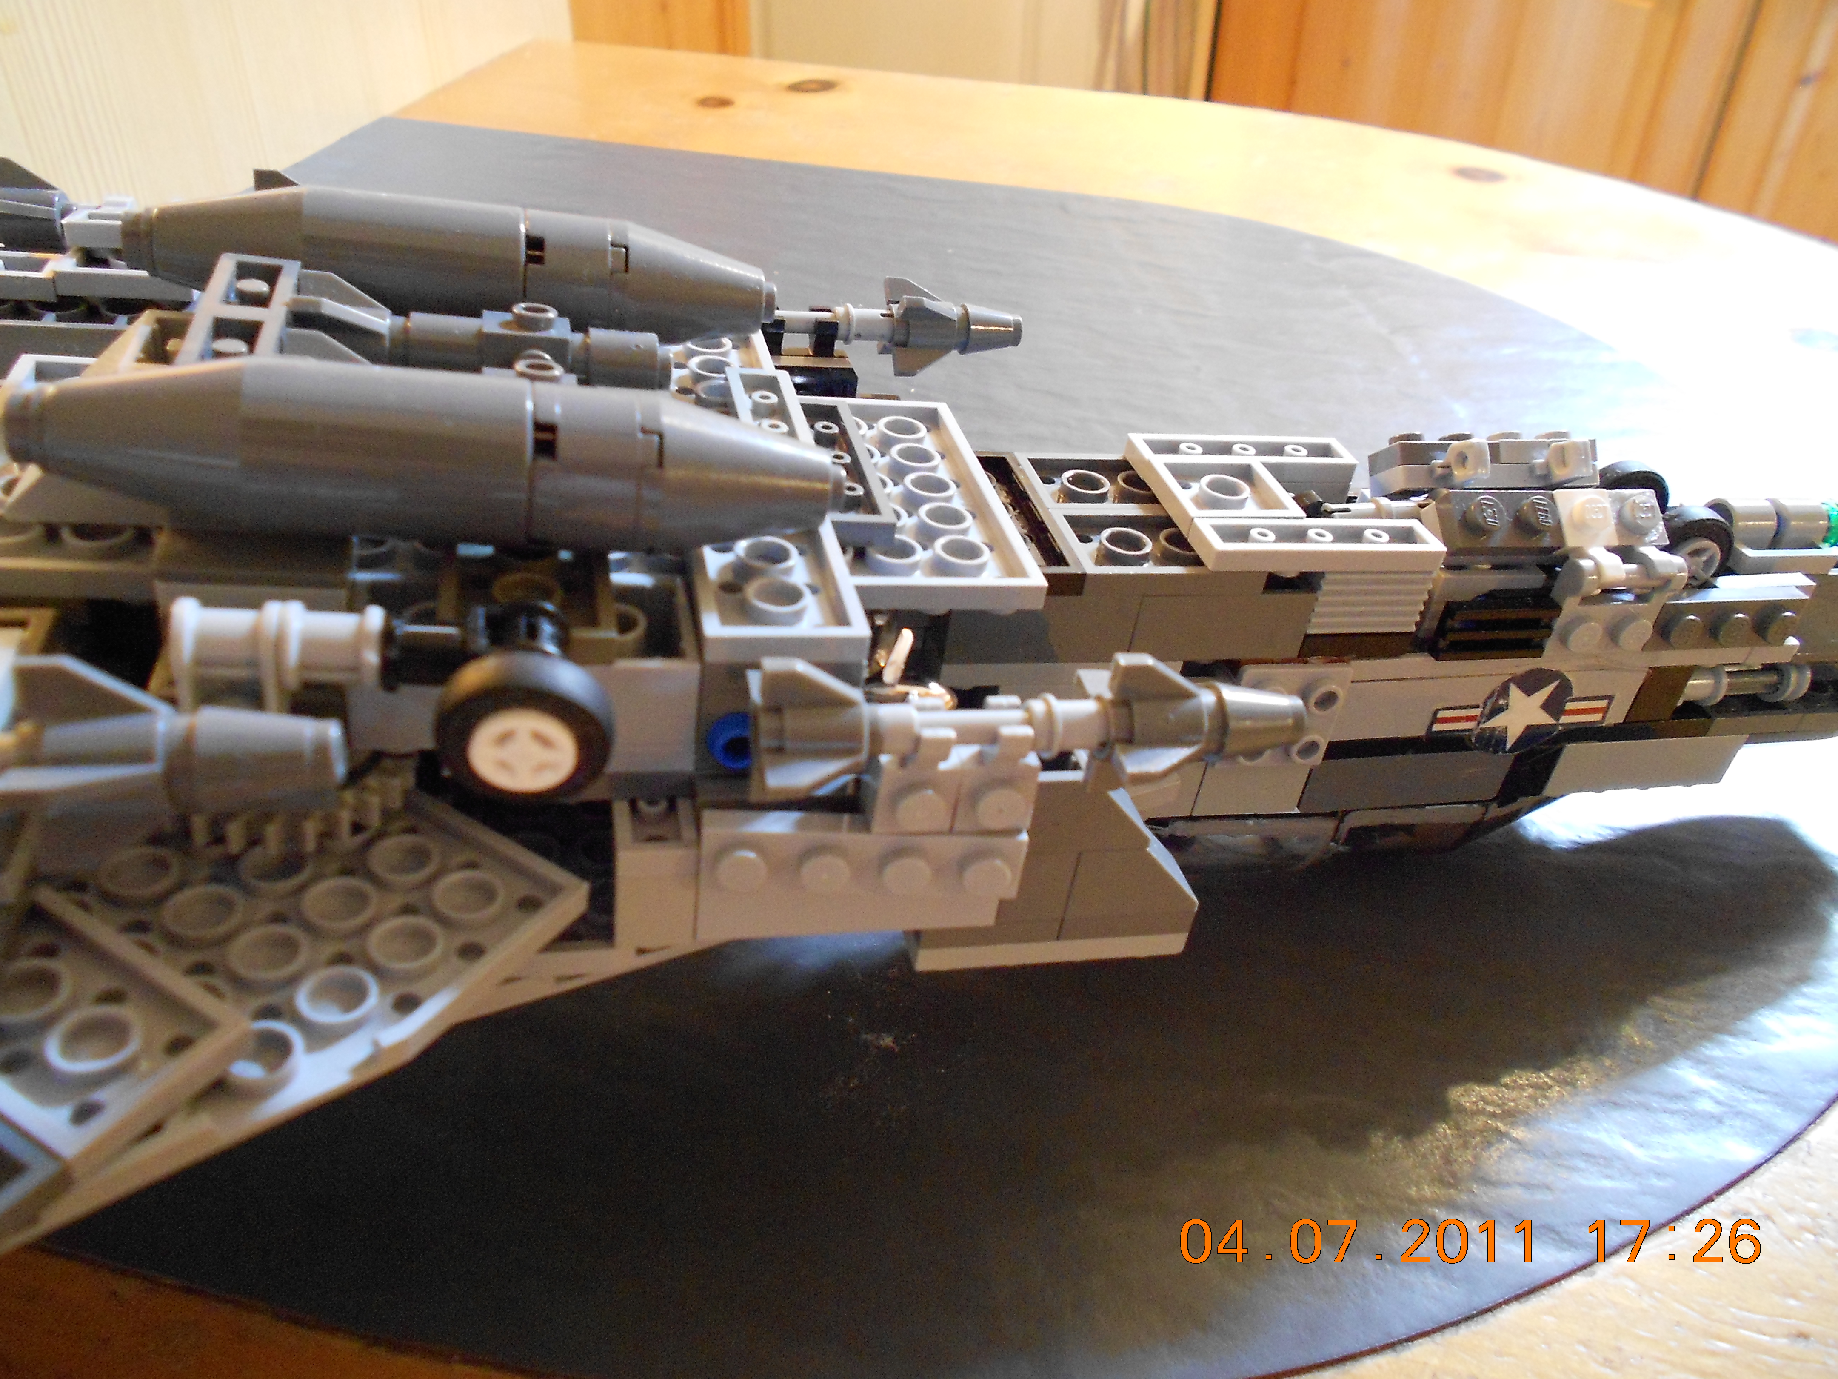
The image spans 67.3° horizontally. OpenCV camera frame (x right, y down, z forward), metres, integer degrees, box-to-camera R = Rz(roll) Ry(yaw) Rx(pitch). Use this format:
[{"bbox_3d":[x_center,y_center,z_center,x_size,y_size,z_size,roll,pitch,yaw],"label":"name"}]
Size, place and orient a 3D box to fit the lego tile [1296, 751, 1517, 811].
[{"bbox_3d":[0.068,0.011,0.199,0.032,0.010,0.008,-1,36,-15],"label":"lego tile"}]

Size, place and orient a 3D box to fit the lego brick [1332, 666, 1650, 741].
[{"bbox_3d":[0.078,0.000,0.194,0.048,0.010,0.008,-1,36,-15],"label":"lego brick"}]

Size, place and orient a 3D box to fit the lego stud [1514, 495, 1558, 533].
[{"bbox_3d":[0.079,-0.022,0.175,0.005,0.002,0.005,-1,69,-15],"label":"lego stud"}]

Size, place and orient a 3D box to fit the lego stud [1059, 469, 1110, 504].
[{"bbox_3d":[0.022,-0.026,0.184,0.006,0.002,0.006,-1,36,-15],"label":"lego stud"}]

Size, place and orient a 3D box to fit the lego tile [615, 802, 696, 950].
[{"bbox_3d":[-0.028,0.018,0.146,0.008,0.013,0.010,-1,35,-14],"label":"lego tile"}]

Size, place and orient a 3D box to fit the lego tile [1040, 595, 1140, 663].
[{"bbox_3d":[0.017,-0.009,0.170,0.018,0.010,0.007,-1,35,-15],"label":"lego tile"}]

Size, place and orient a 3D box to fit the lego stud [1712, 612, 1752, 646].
[{"bbox_3d":[0.112,-0.008,0.191,0.005,0.005,0.002,-1,36,-15],"label":"lego stud"}]

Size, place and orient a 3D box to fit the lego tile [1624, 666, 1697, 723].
[{"bbox_3d":[0.105,-0.002,0.201,0.008,0.010,0.008,-1,36,-15],"label":"lego tile"}]

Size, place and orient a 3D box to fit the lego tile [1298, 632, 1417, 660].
[{"bbox_3d":[0.056,-0.008,0.184,0.016,0.003,0.008,-1,35,-14],"label":"lego tile"}]

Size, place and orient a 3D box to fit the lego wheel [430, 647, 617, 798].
[{"bbox_3d":[-0.033,0.003,0.114,0.014,0.014,0.005,-6,37,-11],"label":"lego wheel"}]

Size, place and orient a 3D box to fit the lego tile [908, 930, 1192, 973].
[{"bbox_3d":[0.014,0.027,0.158,0.032,0.003,0.008,-1,35,-14],"label":"lego tile"}]

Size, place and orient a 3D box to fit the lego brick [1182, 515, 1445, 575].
[{"bbox_3d":[0.051,-0.018,0.175,0.032,0.003,0.008,-1,35,-14],"label":"lego brick"}]

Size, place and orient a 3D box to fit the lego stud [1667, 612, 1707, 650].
[{"bbox_3d":[0.104,-0.008,0.189,0.005,0.005,0.002,-1,36,-15],"label":"lego stud"}]

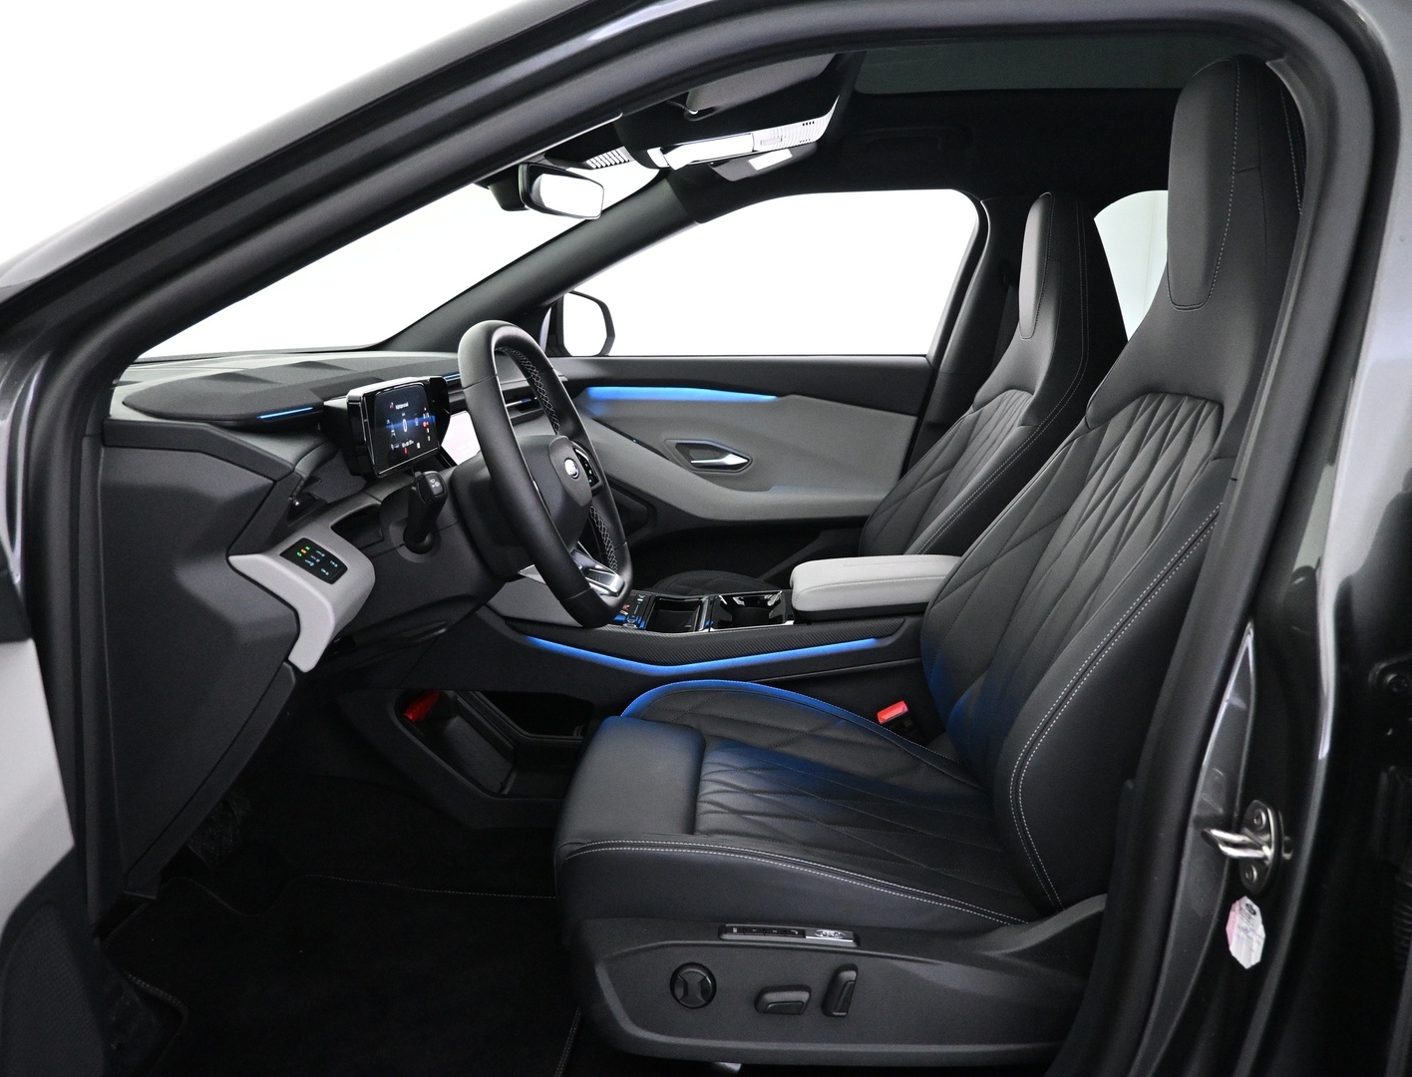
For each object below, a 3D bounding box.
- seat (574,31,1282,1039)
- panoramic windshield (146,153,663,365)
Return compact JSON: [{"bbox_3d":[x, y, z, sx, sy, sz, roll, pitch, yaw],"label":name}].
[{"bbox_3d":[0.237,-0.011,1.172,0.780,0.950,0.550,0,11,3],"label":"seat"},{"bbox_3d":[-0.430,-0.454,1.508,0.820,0.130,1.380,-28,8,8],"label":"panoramic windshield"}]

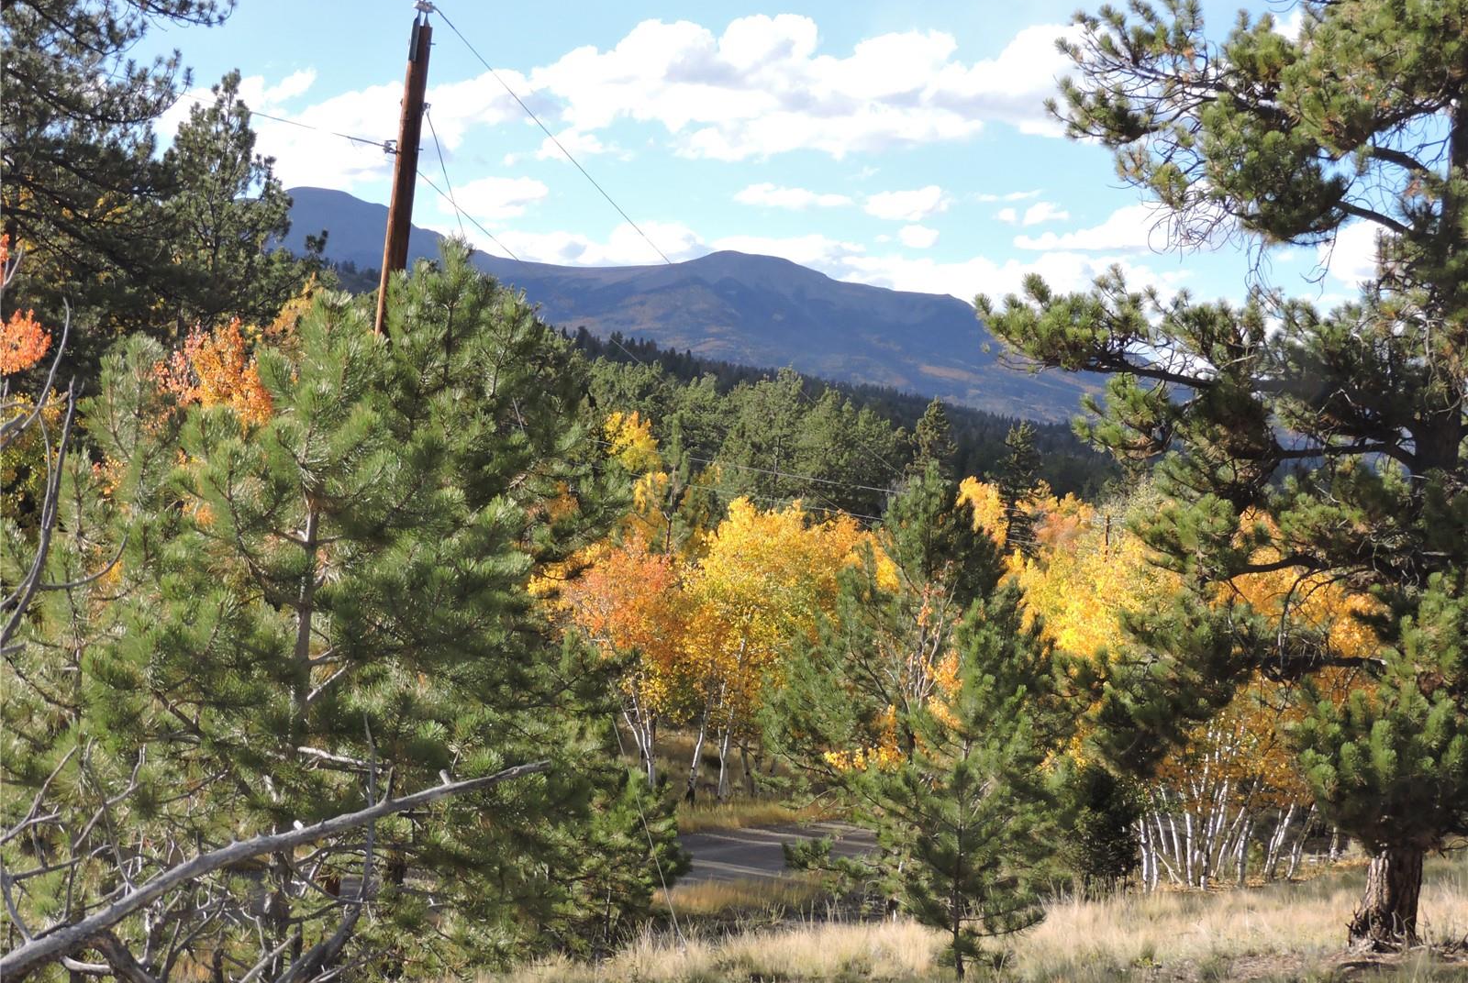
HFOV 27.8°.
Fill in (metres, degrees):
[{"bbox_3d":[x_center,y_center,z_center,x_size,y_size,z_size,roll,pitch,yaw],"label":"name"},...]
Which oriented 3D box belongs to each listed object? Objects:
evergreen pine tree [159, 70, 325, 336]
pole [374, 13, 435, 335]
[{"bbox_3d":[-9.000,-1.600,52.000,4.000,11.500,4.000,4,0,0],"label":"evergreen pine tree"},{"bbox_3d":[-3.460,-0.250,28.500,0.300,8.900,0.300,7,0,0],"label":"pole"}]

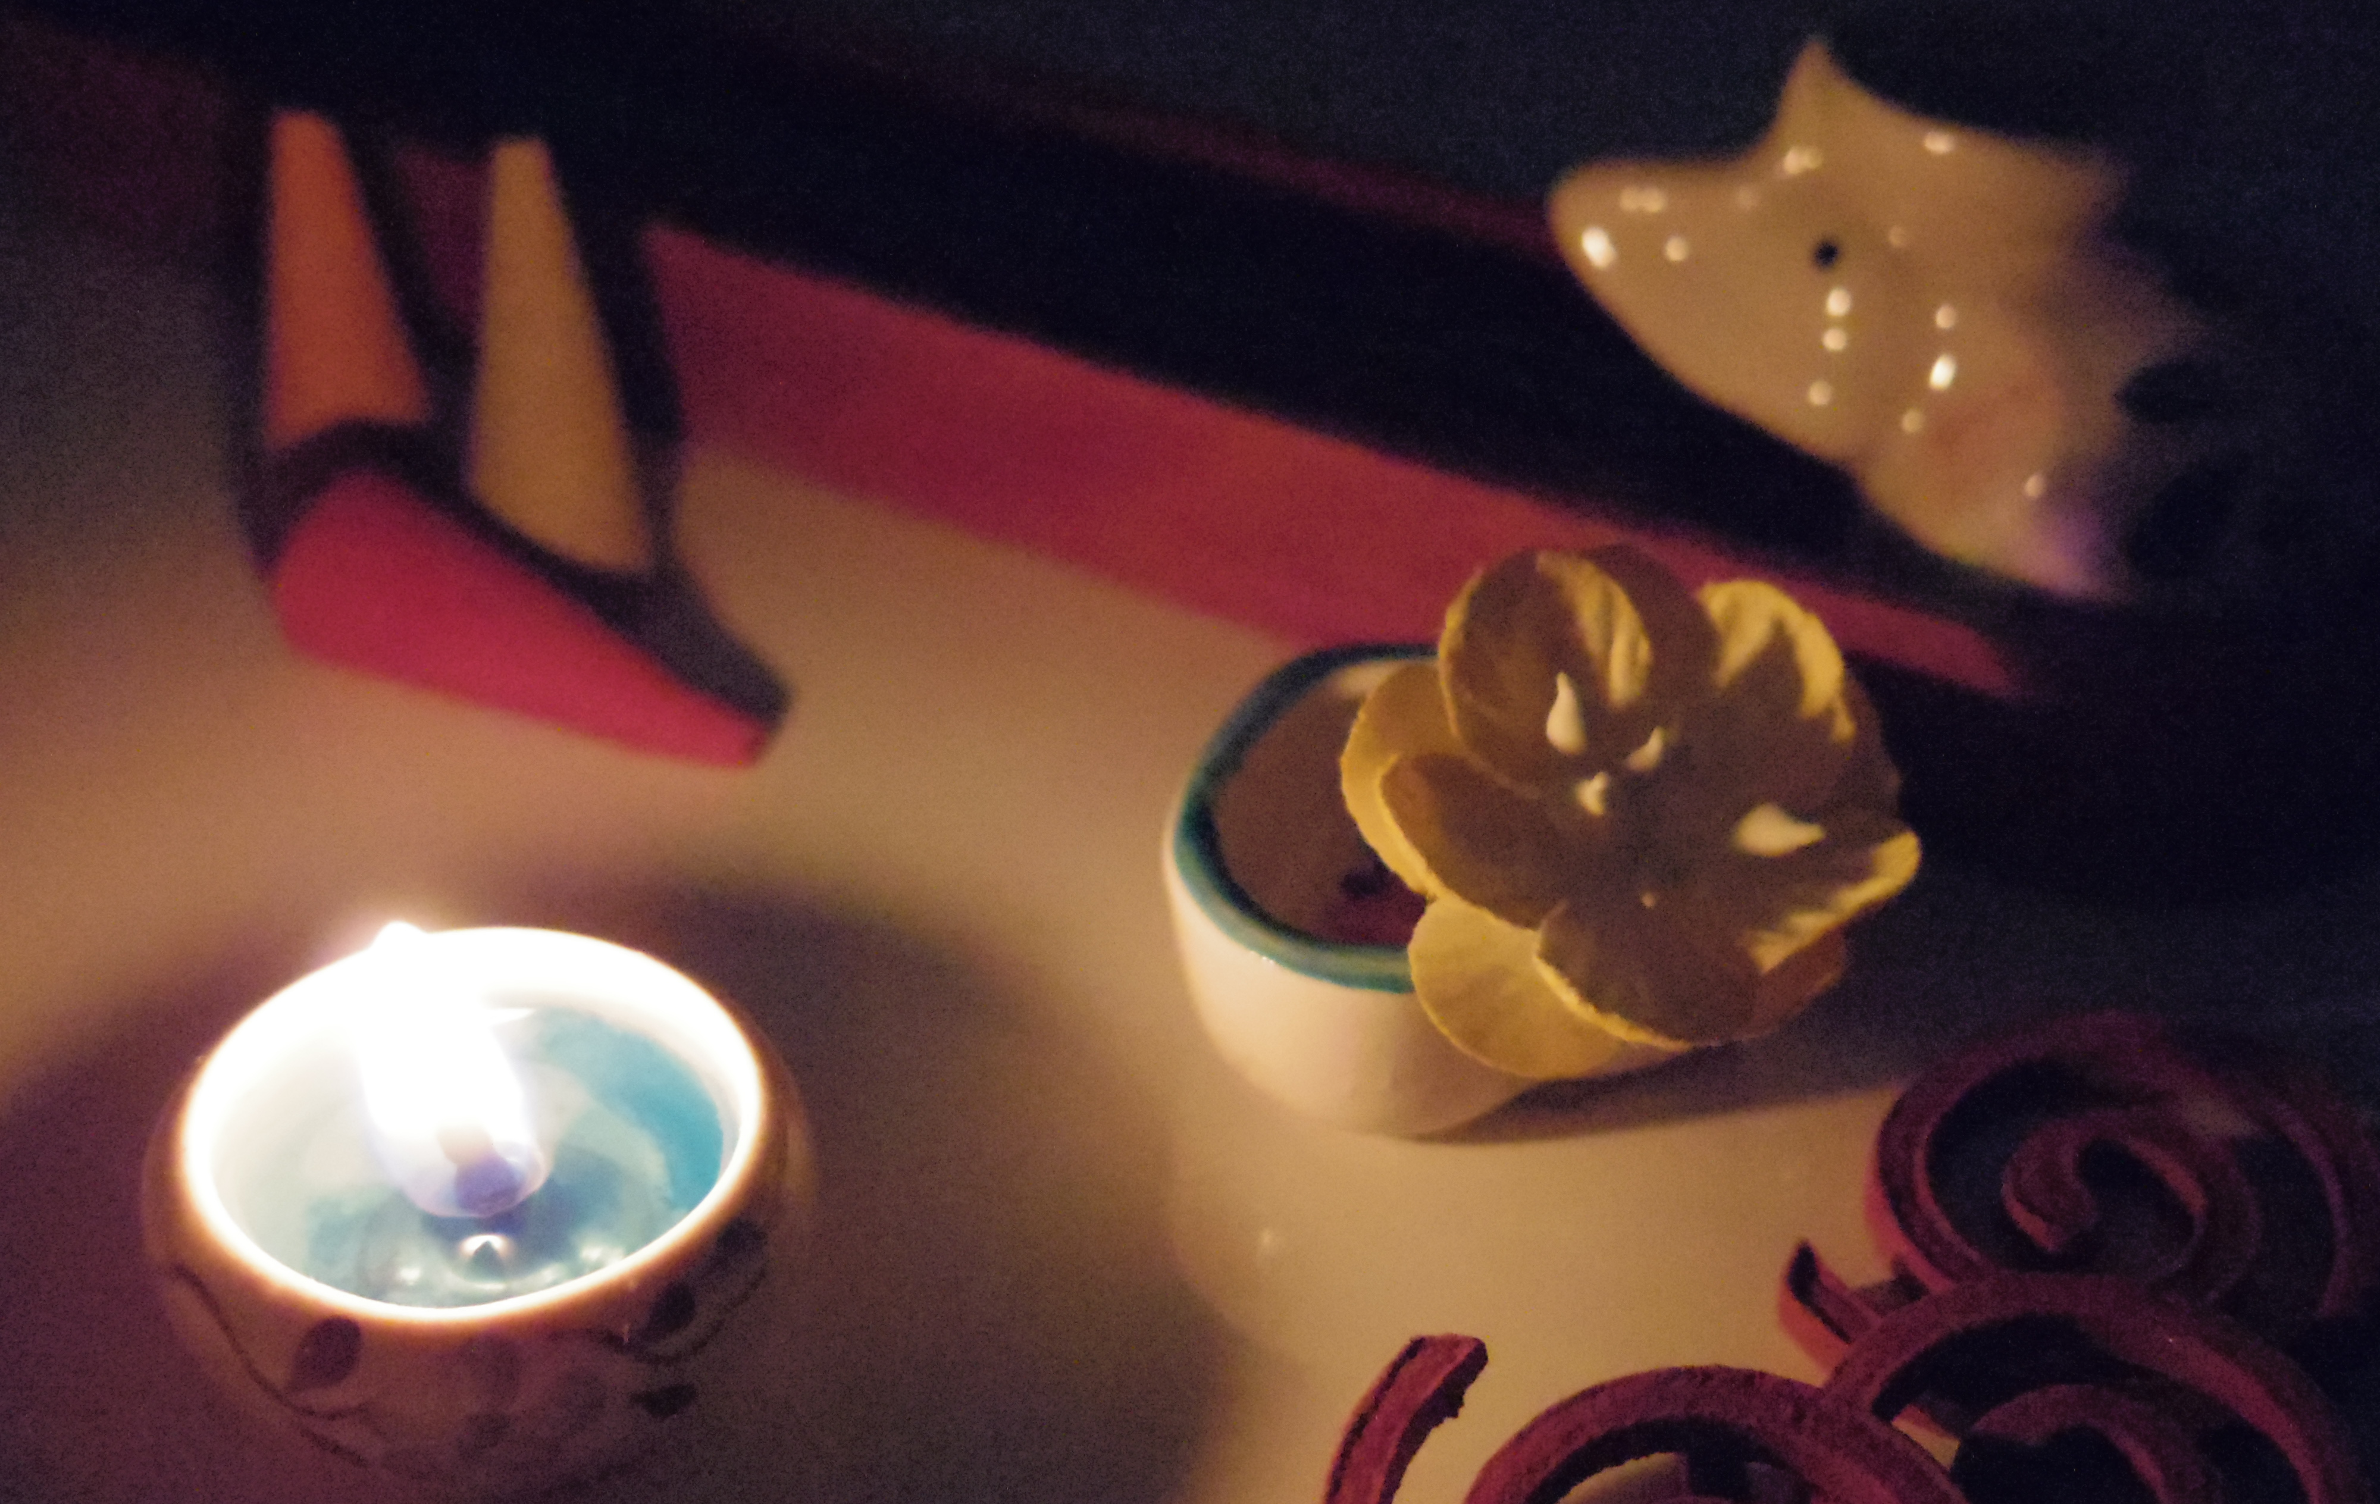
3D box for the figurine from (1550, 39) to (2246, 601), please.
[{"bbox_3d":[0.044,-0.026,0.198,0.042,0.033,0.024,-9,36,-12],"label":"figurine"}]

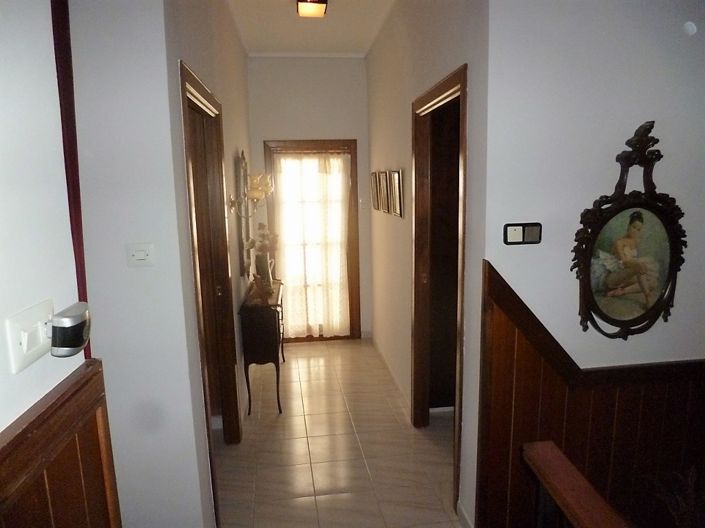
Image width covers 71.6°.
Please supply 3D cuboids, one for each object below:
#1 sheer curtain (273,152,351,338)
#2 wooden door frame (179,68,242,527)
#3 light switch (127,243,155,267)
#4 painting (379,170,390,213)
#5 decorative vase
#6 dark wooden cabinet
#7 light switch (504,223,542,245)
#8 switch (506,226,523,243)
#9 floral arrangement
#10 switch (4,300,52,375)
[{"bbox_3d":[-0.383,-0.149,4.942,0.740,1.890,0.070,-2,9,-9],"label":"sheer curtain"},{"bbox_3d":[-0.730,0.191,2.473,0.125,2.080,0.975,-2,9,-6],"label":"wooden door frame"},{"bbox_3d":[-0.748,-0.030,1.720,0.088,0.085,0.016,-2,9,-9],"label":"light switch"},{"bbox_3d":[0.265,-0.588,3.990,0.030,0.324,0.300,-2,9,-6],"label":"painting"},{"bbox_3d":[-0.730,0.060,4.034,0.140,0.290,0.140,-2,9,-6],"label":"decorative vase"},{"bbox_3d":[-0.683,0.614,3.934,0.273,0.777,1.100,-2,9,-6],"label":"dark wooden cabinet"},{"bbox_3d":[0.688,-0.118,1.956,0.157,0.082,0.016,-2,9,-9],"label":"light switch"},{"bbox_3d":[0.654,-0.116,1.951,0.062,0.063,0.016,-2,9,-9],"label":"switch"},{"bbox_3d":[-0.734,-0.188,3.984,0.250,0.275,0.240,-2,9,-6],"label":"floral arrangement"},{"bbox_3d":[-0.530,0.115,0.808,0.015,0.086,0.139,-2,9,-9],"label":"switch"}]

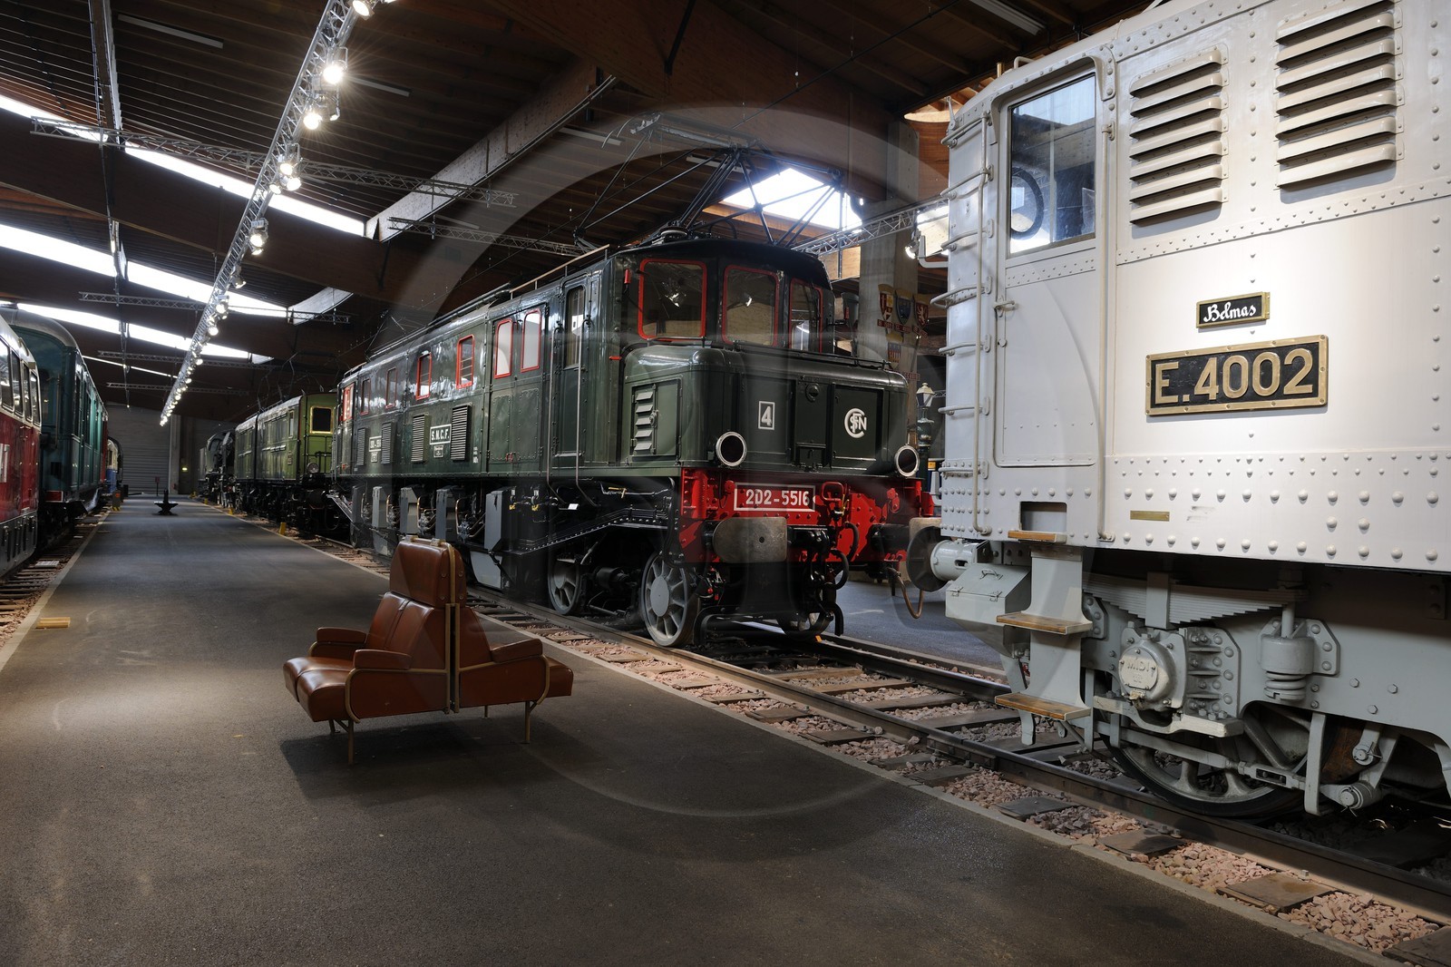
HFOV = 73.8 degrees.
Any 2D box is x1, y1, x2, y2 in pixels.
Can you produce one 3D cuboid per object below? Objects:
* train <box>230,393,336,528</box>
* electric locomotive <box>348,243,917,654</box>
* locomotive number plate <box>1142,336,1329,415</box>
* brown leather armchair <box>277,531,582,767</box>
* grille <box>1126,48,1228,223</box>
[{"bbox_3d":[-14.613,-0.501,33.281,2.950,3.750,20.300,1,0,-31],"label":"train"},{"bbox_3d":[-3.583,-0.482,15.421,2.950,3.950,17.780,2,-1,-32],"label":"electric locomotive"},{"bbox_3d":[1.900,-0.395,3.656,0.025,0.245,0.703,1,0,-32],"label":"locomotive number plate"},{"bbox_3d":[-1.837,0.960,5.979,1.540,1.220,0.960,2,-1,-32],"label":"brown leather armchair"},{"bbox_3d":[1.790,-1.385,3.858,0.045,0.618,0.426,1,0,-32],"label":"grille"}]

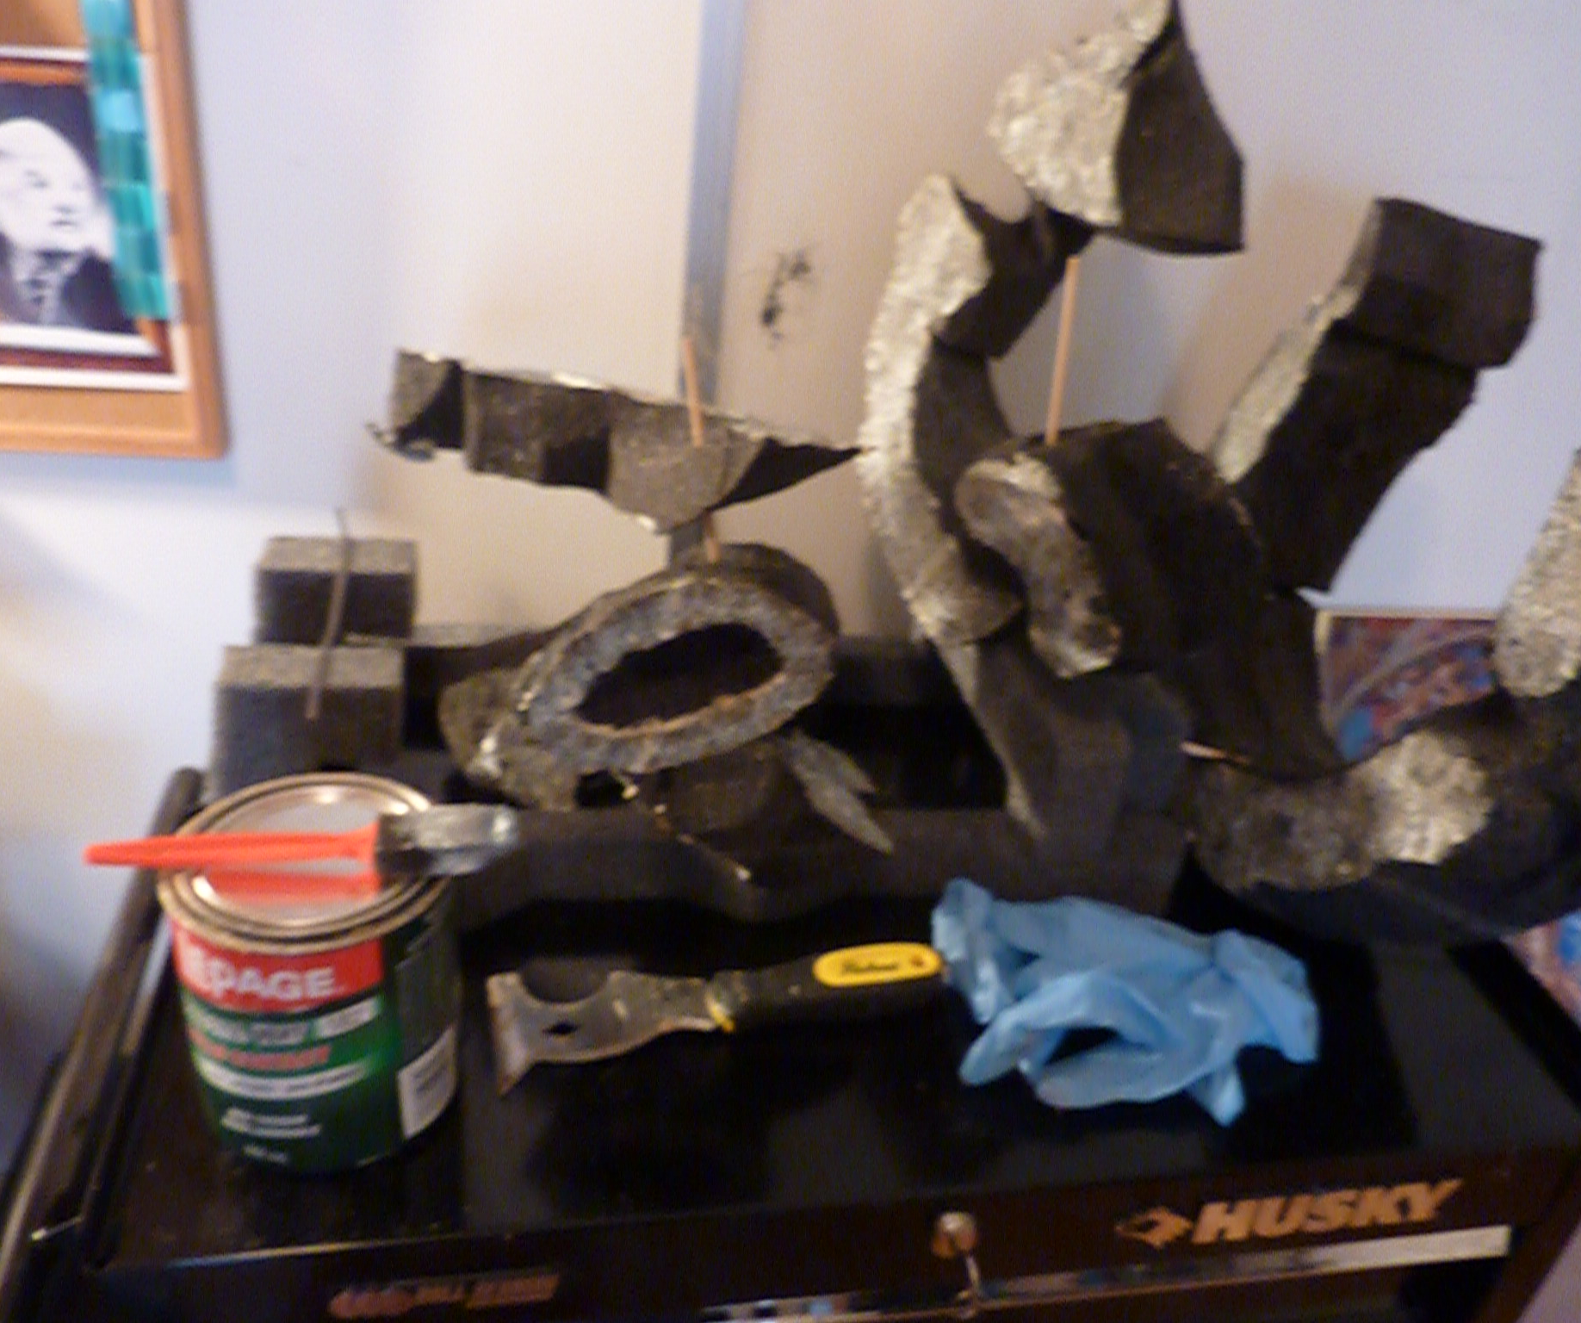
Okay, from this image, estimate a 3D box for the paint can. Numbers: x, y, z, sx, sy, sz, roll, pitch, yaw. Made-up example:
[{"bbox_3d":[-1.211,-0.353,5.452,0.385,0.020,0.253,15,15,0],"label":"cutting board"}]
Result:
[{"bbox_3d":[-0.188,0.124,0.516,0.108,0.119,0.108,5,28,-3],"label":"paint can"}]

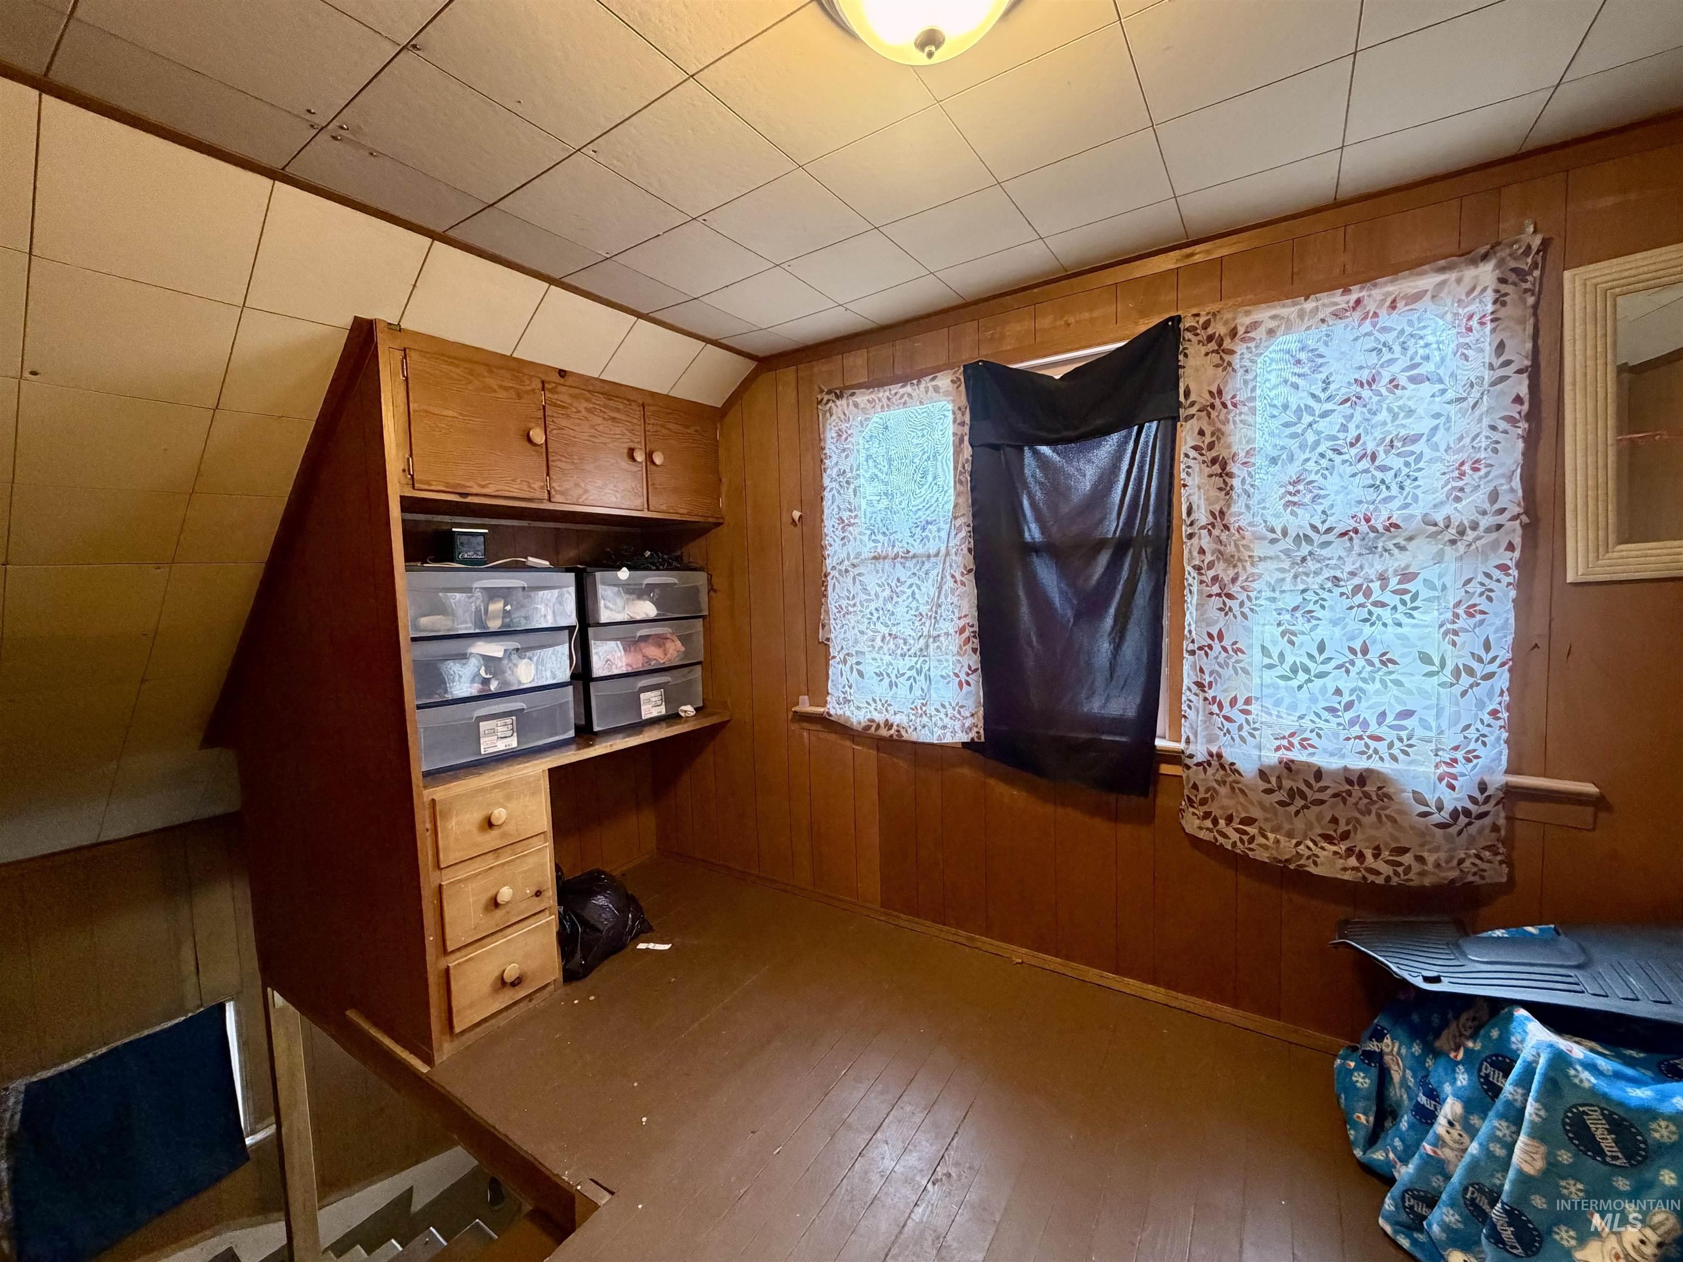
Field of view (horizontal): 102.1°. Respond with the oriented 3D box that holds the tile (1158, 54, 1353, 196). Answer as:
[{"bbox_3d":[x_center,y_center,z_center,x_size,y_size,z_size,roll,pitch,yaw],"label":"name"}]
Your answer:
[{"bbox_3d":[0.810,-0.986,1.346,0.307,0.015,0.305,0,5,34],"label":"tile"}]

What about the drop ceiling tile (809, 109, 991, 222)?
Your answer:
[{"bbox_3d":[0.130,-0.960,1.422,0.305,0.020,0.305,1,4,34],"label":"drop ceiling tile"}]

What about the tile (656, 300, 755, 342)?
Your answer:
[{"bbox_3d":[-0.424,-0.990,2.163,0.197,0.015,0.305,0,5,34],"label":"tile"}]

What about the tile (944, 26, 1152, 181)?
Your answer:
[{"bbox_3d":[0.386,-0.963,1.262,0.307,0.015,0.305,0,5,34],"label":"tile"}]

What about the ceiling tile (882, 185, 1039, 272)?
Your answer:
[{"bbox_3d":[0.299,-0.983,1.675,0.305,0.020,0.305,1,4,34],"label":"ceiling tile"}]

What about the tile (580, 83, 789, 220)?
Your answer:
[{"bbox_3d":[-0.294,-0.941,1.348,0.307,0.015,0.305,0,5,34],"label":"tile"}]

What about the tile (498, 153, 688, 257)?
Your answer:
[{"bbox_3d":[-0.550,-0.942,1.517,0.307,0.015,0.305,0,5,34],"label":"tile"}]

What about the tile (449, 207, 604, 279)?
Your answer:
[{"bbox_3d":[-0.753,-0.944,1.647,0.192,0.020,0.305,1,4,34],"label":"tile"}]

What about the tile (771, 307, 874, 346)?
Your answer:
[{"bbox_3d":[-0.061,-1.006,2.233,0.305,0.020,0.223,1,4,34],"label":"tile"}]

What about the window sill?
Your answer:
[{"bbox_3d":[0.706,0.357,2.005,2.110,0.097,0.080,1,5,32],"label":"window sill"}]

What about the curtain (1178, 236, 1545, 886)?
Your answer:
[{"bbox_3d":[1.158,-0.131,1.598,0.653,1.333,0.079,1,4,34],"label":"curtain"}]

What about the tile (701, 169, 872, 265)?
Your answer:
[{"bbox_3d":[-0.126,-0.965,1.601,0.307,0.015,0.305,0,5,34],"label":"tile"}]

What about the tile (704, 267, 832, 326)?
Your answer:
[{"bbox_3d":[-0.208,-0.987,2.014,0.305,0.020,0.305,1,4,34],"label":"tile"}]

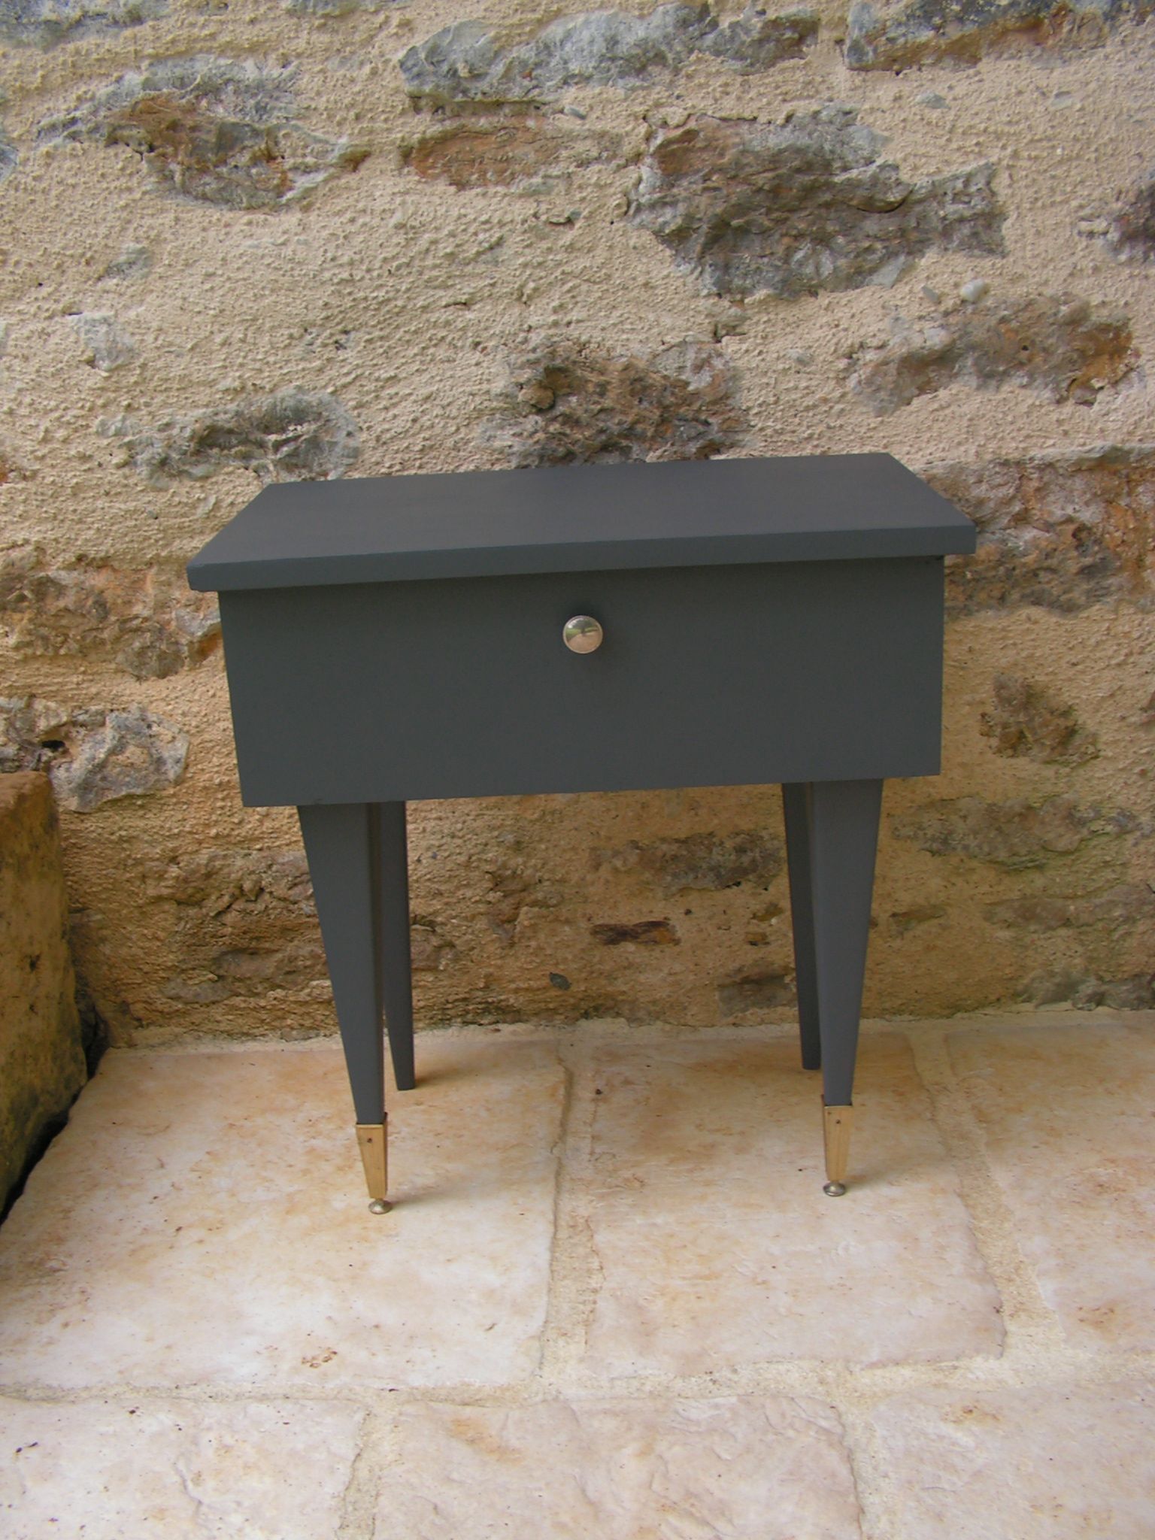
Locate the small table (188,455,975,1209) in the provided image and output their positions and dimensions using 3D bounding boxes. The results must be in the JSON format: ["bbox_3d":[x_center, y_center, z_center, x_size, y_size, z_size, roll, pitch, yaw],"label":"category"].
[{"bbox_3d":[0.014,0.058,1.233,0.500,0.525,0.314,-3,20,1],"label":"small table"}]

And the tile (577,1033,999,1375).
[{"bbox_3d":[0.151,0.328,1.269,0.282,0.020,0.440,-2,20,3],"label":"tile"}]

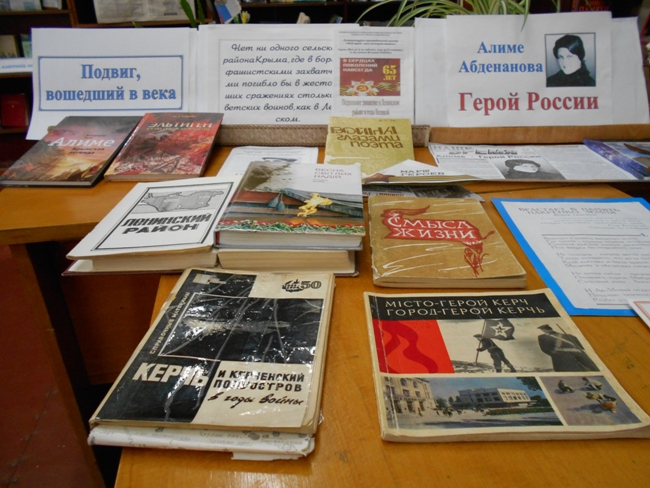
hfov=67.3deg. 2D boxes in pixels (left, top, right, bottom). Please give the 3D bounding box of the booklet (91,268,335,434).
[{"bbox_3d":[-0.068,0.071,0.379,0.138,0.007,0.182,2,28,3],"label":"booklet"}]

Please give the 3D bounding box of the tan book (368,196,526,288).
[{"bbox_3d":[0.126,-0.009,0.564,0.146,0.013,0.196,1,28,2],"label":"tan book"}]

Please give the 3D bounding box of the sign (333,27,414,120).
[{"bbox_3d":[0.088,-0.298,0.893,0.149,0.198,0.004,0,6,0],"label":"sign"}]

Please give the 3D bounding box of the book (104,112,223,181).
[{"bbox_3d":[-0.260,-0.170,0.829,0.147,0.011,0.230,-1,38,-2],"label":"book"}]

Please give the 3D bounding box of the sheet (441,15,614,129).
[{"bbox_3d":[0.372,-0.316,0.888,0.299,0.207,0.004,0,6,1],"label":"sheet"}]

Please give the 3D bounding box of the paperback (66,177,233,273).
[{"bbox_3d":[-0.193,-0.032,0.601,0.147,0.022,0.219,-3,28,-1],"label":"paperback"}]

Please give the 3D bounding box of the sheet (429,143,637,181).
[{"bbox_3d":[0.335,-0.139,0.823,0.290,0.003,0.195,1,28,1],"label":"sheet"}]

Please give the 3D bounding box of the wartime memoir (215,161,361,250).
[{"bbox_3d":[-0.031,-0.054,0.591,0.152,0.018,0.219,1,28,2],"label":"wartime memoir"}]

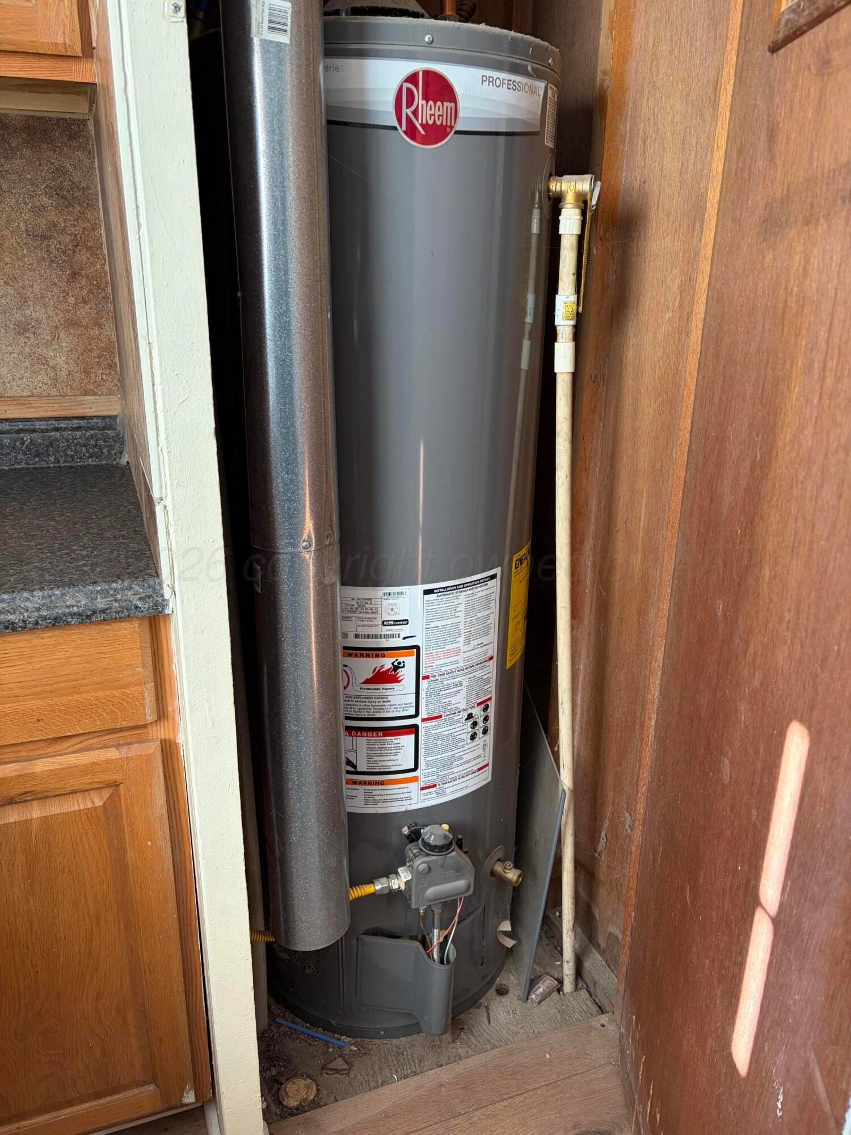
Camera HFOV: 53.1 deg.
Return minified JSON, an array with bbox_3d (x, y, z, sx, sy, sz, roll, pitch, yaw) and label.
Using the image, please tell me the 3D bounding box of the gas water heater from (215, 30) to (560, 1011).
[{"bbox_3d":[-0.061,0.016,1.376,0.496,1.546,0.572,-6,22,-17],"label":"gas water heater"}]

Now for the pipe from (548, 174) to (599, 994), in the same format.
[{"bbox_3d":[0.228,0.138,1.335,0.070,1.375,0.048,1,20,12],"label":"pipe"}]

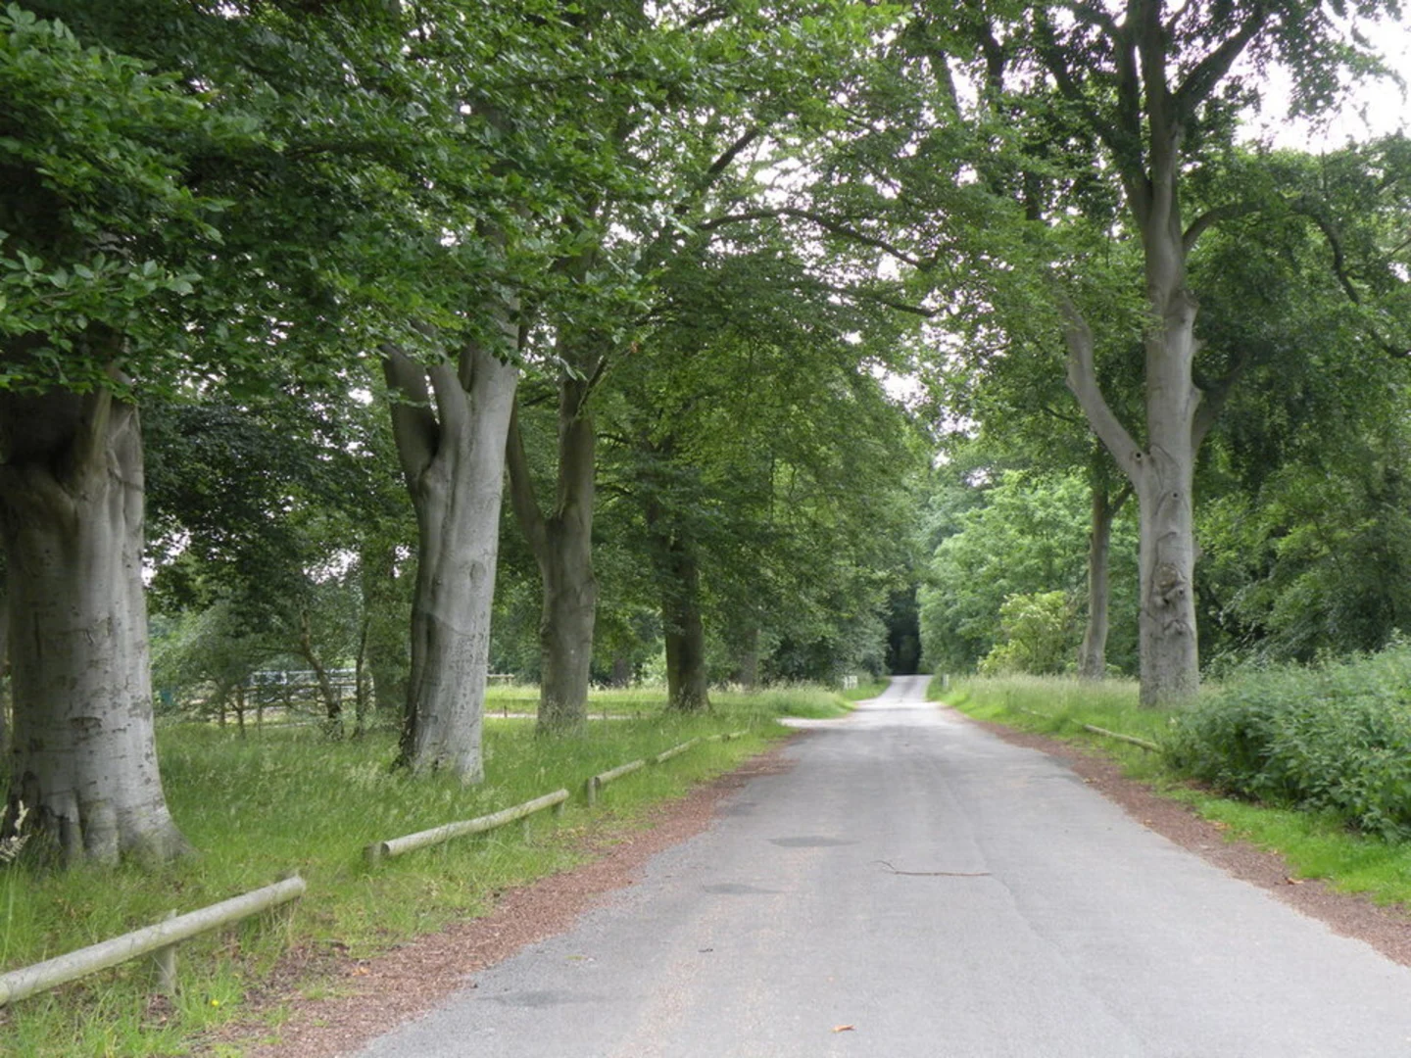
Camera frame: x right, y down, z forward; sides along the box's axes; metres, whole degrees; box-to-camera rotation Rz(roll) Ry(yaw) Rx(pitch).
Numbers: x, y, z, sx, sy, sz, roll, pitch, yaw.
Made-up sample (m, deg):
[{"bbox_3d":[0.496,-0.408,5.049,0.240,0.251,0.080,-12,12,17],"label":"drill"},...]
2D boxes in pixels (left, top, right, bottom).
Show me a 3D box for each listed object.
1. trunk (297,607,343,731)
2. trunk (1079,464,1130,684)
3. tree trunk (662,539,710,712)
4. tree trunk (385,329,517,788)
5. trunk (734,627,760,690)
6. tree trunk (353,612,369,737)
[{"bbox_3d":[-7.921,2.917,47.000,0.900,2.540,0.600,0,-3,0],"label":"trunk"},{"bbox_3d":[11.681,1.278,67.000,1.480,6.340,0.950,0,-3,0],"label":"trunk"},{"bbox_3d":[-0.558,2.789,66.000,1.360,5.040,1.250,0,-3,0],"label":"tree trunk"},{"bbox_3d":[-3.737,0.461,33.500,1.900,6.500,1.600,0,-3,0],"label":"tree trunk"},{"bbox_3d":[1.684,5.232,93.000,1.050,2.600,1.000,0,-3,0],"label":"trunk"},{"bbox_3d":[-7.082,2.996,47.000,0.330,2.560,0.330,0,-3,0],"label":"tree trunk"}]

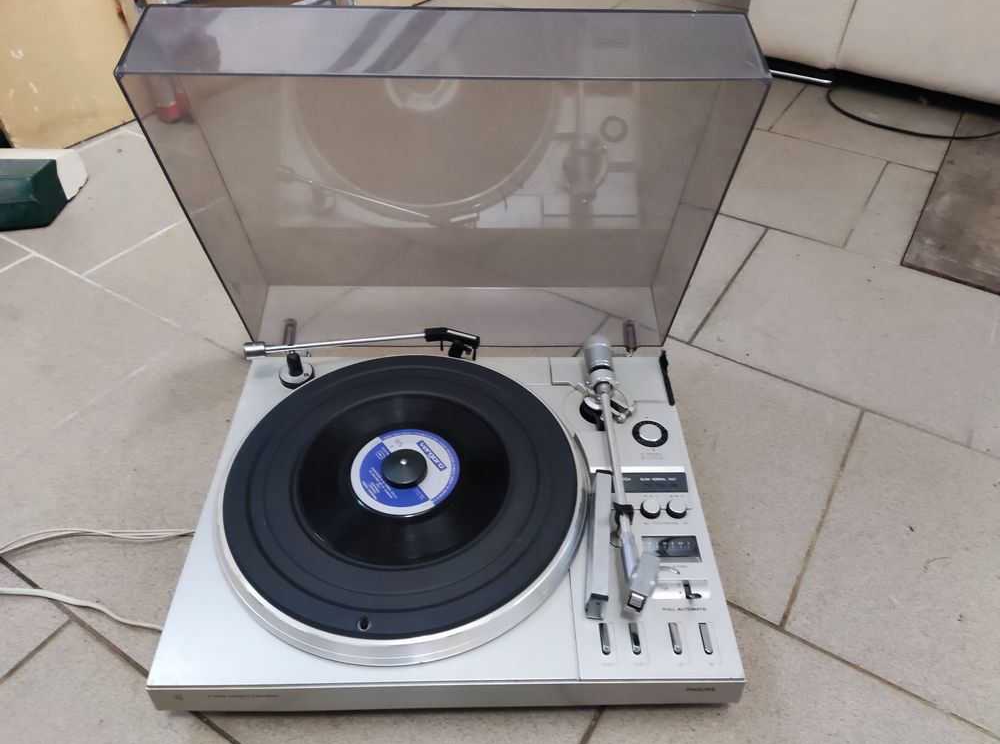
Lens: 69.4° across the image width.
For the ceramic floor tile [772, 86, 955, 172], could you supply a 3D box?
[{"bbox_3d":[0.675,-0.447,1.298,0.299,0.010,0.297,24,48,22],"label":"ceramic floor tile"}]

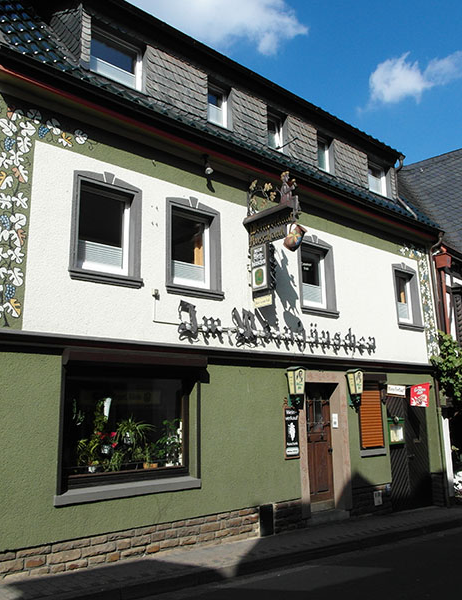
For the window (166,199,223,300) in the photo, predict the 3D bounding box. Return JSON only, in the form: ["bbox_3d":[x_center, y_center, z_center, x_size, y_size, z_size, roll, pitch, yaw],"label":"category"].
[{"bbox_3d":[-0.547,-0.760,8.042,1.041,1.460,0.170,9,-15,-39],"label":"window"}]

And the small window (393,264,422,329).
[{"bbox_3d":[3.880,-0.058,11.724,1.035,1.460,0.170,9,-15,-39],"label":"small window"}]

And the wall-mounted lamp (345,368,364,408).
[{"bbox_3d":[2.230,1.602,9.694,0.240,0.710,0.280,9,-15,-39],"label":"wall-mounted lamp"}]

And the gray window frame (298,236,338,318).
[{"bbox_3d":[1.599,-0.432,9.829,1.035,1.448,0.170,9,-15,-39],"label":"gray window frame"}]

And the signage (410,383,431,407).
[{"bbox_3d":[3.890,1.957,10.893,0.040,0.460,0.440,9,-15,-39],"label":"signage"}]

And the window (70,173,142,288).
[{"bbox_3d":[-1.647,-0.926,7.126,1.035,1.473,0.170,9,-15,-39],"label":"window"}]

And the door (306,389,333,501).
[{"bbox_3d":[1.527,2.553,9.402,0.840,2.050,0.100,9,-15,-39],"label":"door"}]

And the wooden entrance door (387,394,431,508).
[{"bbox_3d":[3.608,3.009,10.877,1.450,2.250,0.100,9,-15,-39],"label":"wooden entrance door"}]

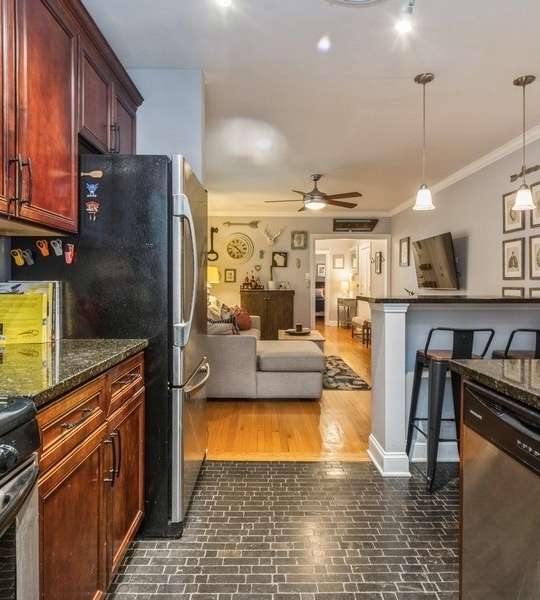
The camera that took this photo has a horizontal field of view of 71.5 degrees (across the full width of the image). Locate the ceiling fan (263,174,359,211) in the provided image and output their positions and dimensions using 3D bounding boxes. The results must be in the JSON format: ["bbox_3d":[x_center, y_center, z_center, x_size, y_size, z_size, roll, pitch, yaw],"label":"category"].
[{"bbox_3d":[0.608,-1.410,4.920,1.320,0.460,1.320,0,1,-1],"label":"ceiling fan"}]

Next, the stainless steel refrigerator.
[{"bbox_3d":[-0.773,0.200,2.090,0.830,1.760,0.740,0,1,-1],"label":"stainless steel refrigerator"}]

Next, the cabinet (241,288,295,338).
[{"bbox_3d":[-0.046,0.350,6.980,0.980,1.060,0.420,0,1,-1],"label":"cabinet"}]

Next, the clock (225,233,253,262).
[{"bbox_3d":[-0.602,-1.004,7.170,0.560,0.570,0.050,0,1,-1],"label":"clock"}]

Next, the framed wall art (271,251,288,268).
[{"bbox_3d":[0.192,-0.770,7.180,0.290,0.290,0.030,0,1,-1],"label":"framed wall art"}]

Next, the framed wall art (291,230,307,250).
[{"bbox_3d":[0.549,-1.135,7.180,0.310,0.370,0.030,0,1,-1],"label":"framed wall art"}]

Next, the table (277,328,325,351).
[{"bbox_3d":[0.396,0.724,5.400,0.610,0.440,1.060,0,1,1],"label":"table"}]

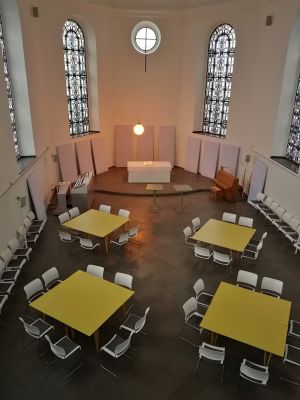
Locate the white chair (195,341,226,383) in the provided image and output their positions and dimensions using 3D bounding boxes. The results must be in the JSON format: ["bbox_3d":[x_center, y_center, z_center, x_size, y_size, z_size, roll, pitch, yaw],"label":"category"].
[{"bbox_3d":[1.174,2.934,5.887,0.495,0.785,0.535,7,22,17],"label":"white chair"}]

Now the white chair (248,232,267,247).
[{"bbox_3d":[3.385,1.417,9.940,0.510,0.830,0.500,14,25,31],"label":"white chair"}]

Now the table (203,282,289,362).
[{"bbox_3d":[2.101,2.806,6.837,1.623,0.750,1.641,11,23,25],"label":"table"}]

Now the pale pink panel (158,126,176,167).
[{"bbox_3d":[1.052,-3.227,19.115,0.981,2.530,0.050,0,17,-3],"label":"pale pink panel"}]

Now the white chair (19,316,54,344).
[{"bbox_3d":[-2.402,2.828,6.723,0.510,0.800,0.510,12,23,27],"label":"white chair"}]

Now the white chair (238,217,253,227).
[{"bbox_3d":[3.357,1.102,11.161,0.500,0.830,0.530,12,24,28],"label":"white chair"}]

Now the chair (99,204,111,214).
[{"bbox_3d":[-1.887,0.665,12.537,0.510,0.800,0.510,9,22,21],"label":"chair"}]

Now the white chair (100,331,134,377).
[{"bbox_3d":[-0.629,2.856,6.025,0.535,0.785,0.495,14,25,30],"label":"white chair"}]

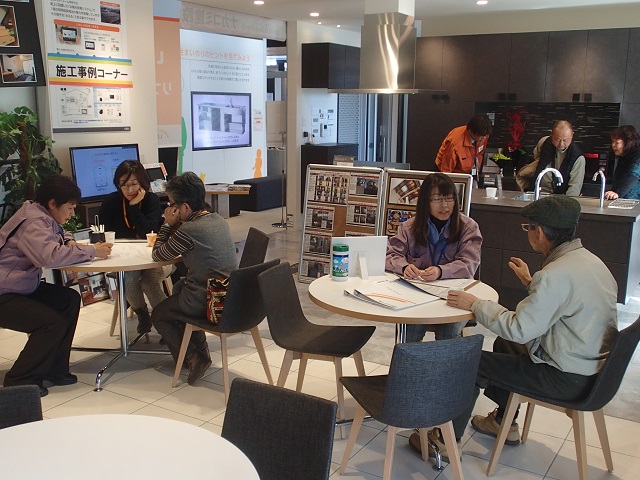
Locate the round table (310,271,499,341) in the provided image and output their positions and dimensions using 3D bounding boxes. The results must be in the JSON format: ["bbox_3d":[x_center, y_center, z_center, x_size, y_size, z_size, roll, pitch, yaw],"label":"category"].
[{"bbox_3d":[0.399,0.595,3.400,0.915,0.720,0.915,1,11,0],"label":"round table"}]

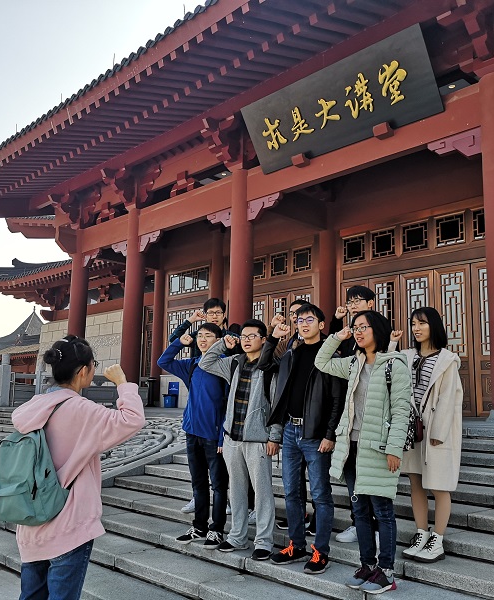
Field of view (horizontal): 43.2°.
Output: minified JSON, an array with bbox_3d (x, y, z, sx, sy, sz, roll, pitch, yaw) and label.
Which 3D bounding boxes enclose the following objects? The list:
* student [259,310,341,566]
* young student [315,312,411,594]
[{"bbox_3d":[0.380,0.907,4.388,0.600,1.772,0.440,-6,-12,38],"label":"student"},{"bbox_3d":[0.751,0.918,3.923,0.460,1.670,0.520,9,-12,-39],"label":"young student"}]

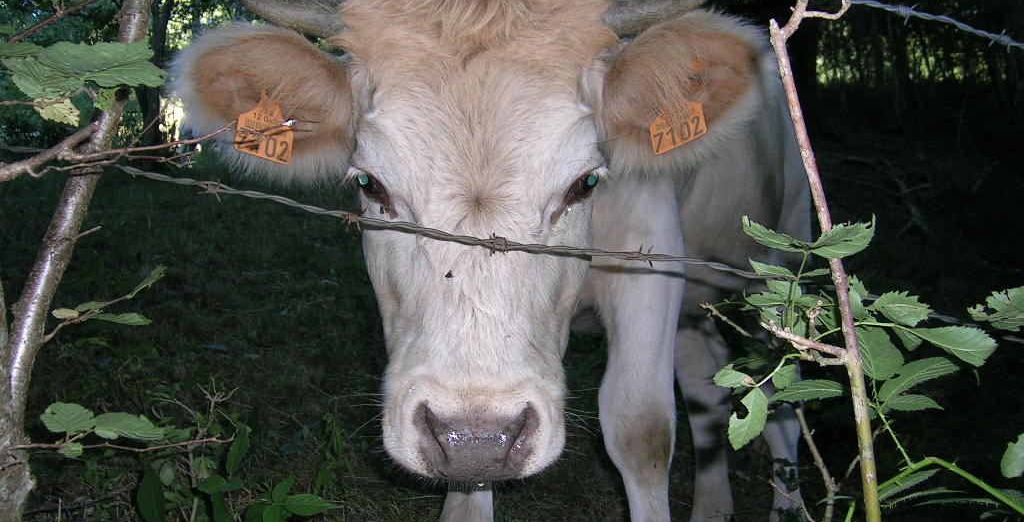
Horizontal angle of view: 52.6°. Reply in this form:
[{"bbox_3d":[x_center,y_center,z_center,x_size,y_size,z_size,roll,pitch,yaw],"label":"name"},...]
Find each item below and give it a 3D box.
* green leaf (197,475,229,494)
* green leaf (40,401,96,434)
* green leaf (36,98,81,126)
[{"bbox_3d":[-0.391,0.291,1.350,0.041,0.022,0.028,0,8,0],"label":"green leaf"},{"bbox_3d":[-0.356,0.126,0.830,0.043,0.025,0.027,0,8,0],"label":"green leaf"},{"bbox_3d":[-0.337,-0.111,0.770,0.033,0.021,0.018,0,8,0],"label":"green leaf"}]

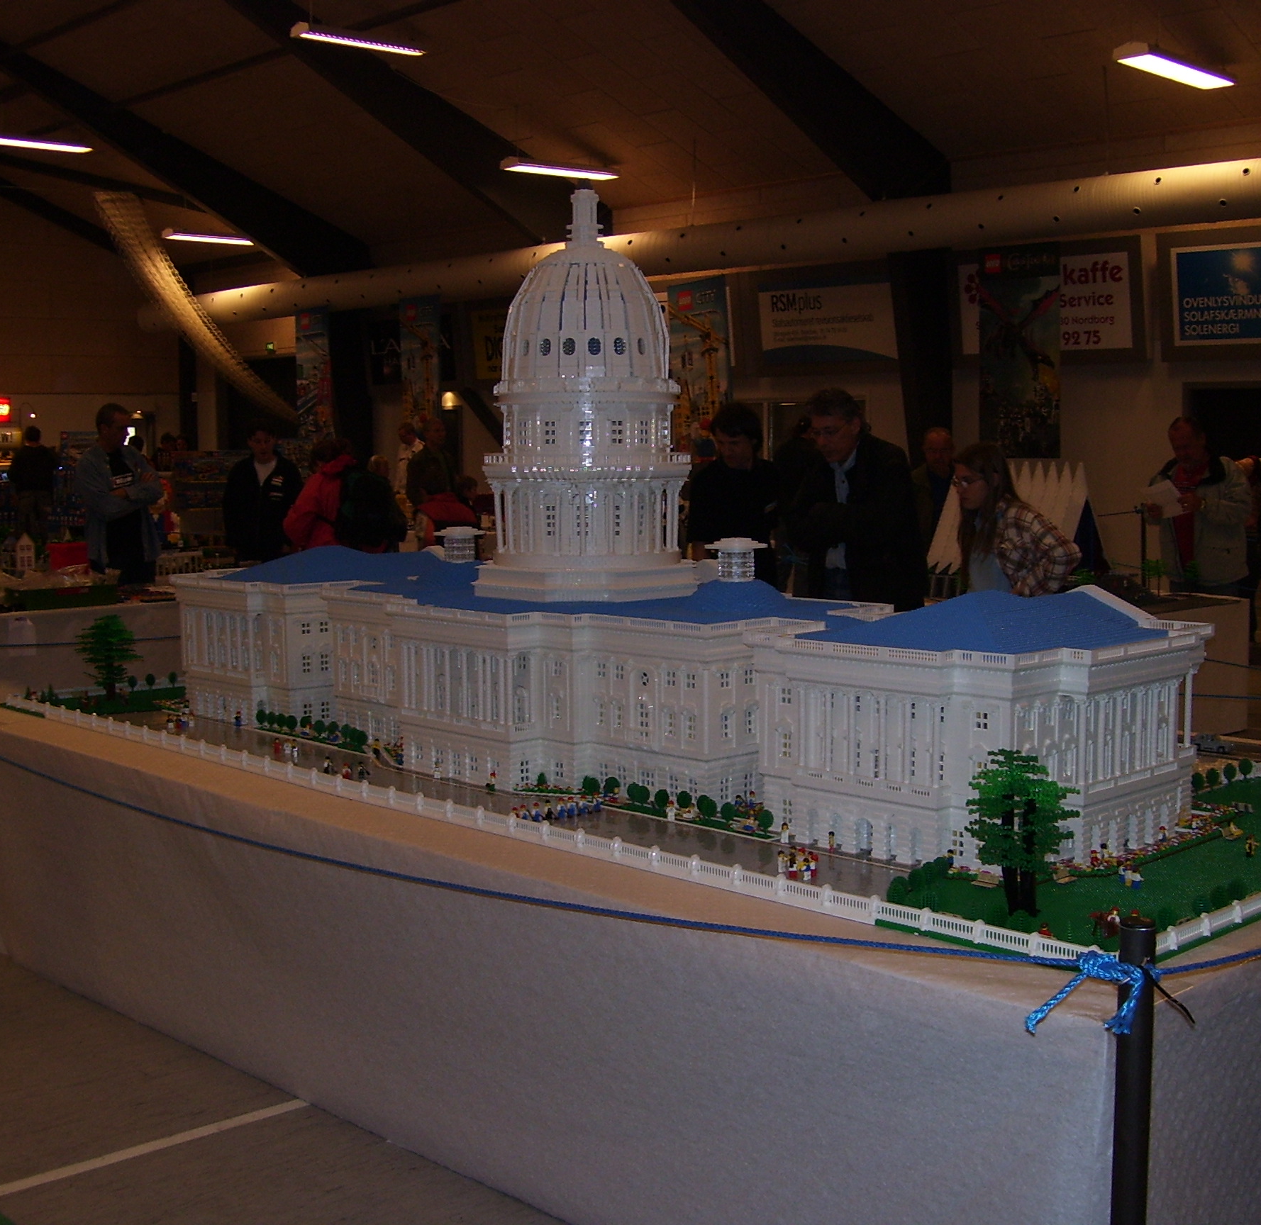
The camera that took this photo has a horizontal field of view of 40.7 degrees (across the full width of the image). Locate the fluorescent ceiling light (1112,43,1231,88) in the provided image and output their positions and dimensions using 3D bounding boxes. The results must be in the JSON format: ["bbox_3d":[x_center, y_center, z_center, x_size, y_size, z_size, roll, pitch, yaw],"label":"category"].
[{"bbox_3d":[4.325,-4.340,13.500,0.240,0.100,1.550,5,8,44],"label":"fluorescent ceiling light"}]

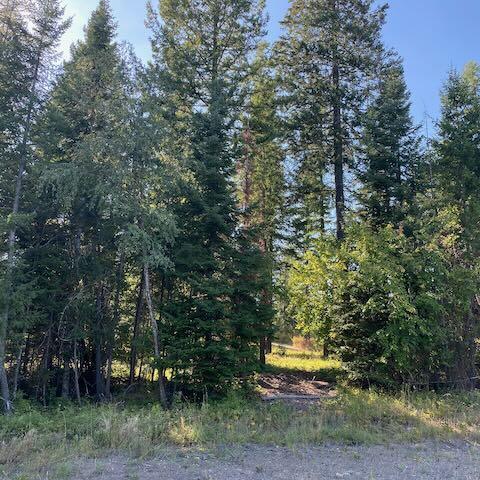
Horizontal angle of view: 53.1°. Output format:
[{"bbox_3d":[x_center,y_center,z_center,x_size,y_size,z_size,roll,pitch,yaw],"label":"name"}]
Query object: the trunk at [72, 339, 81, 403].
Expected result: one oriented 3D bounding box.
[{"bbox_3d":[-3.847,3.102,11.419,0.090,1.509,0.090,-8,-11,-2],"label":"trunk"}]

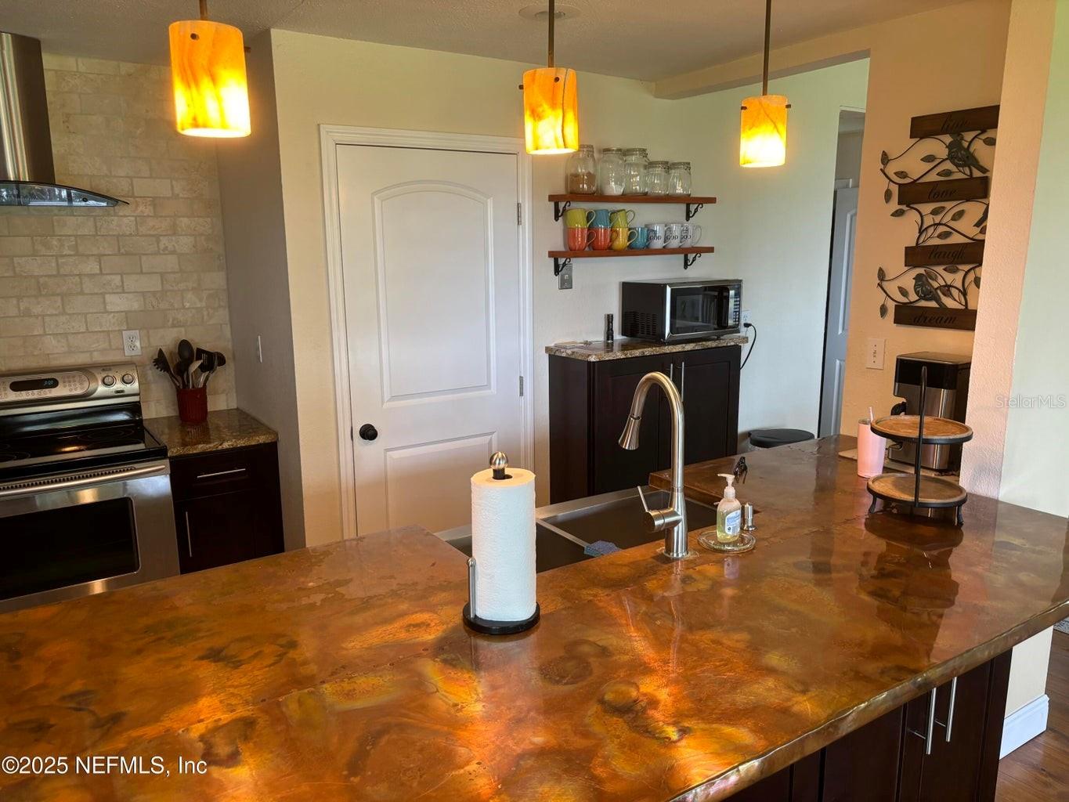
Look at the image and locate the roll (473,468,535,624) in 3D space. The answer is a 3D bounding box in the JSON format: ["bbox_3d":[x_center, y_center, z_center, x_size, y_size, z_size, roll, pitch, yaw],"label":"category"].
[{"bbox_3d":[-0.062,0.292,1.651,0.131,0.283,0.131,0,12,0],"label":"roll"}]

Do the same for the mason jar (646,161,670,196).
[{"bbox_3d":[0.583,-1.046,3.800,0.107,0.162,0.107,0,12,0],"label":"mason jar"}]

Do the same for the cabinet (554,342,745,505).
[{"bbox_3d":[0.547,0.328,3.956,0.936,1.172,0.317,-8,14,-33],"label":"cabinet"}]

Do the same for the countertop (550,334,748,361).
[{"bbox_3d":[0.552,-0.266,3.811,0.968,0.030,0.335,-8,14,-32],"label":"countertop"}]

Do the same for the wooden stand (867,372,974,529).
[{"bbox_3d":[1.075,0.112,2.235,0.262,0.420,0.262,-8,14,-32],"label":"wooden stand"}]

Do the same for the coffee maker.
[{"bbox_3d":[1.354,0.032,2.697,0.190,0.353,0.215,-8,14,-32],"label":"coffee maker"}]

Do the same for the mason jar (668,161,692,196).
[{"bbox_3d":[0.699,-1.062,3.877,0.108,0.162,0.108,0,12,0],"label":"mason jar"}]

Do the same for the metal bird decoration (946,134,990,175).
[{"bbox_3d":[1.411,-0.809,2.618,0.040,0.135,0.150,-8,14,-33],"label":"metal bird decoration"}]

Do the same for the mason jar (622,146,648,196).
[{"bbox_3d":[0.464,-1.050,3.698,0.117,0.214,0.117,0,12,0],"label":"mason jar"}]

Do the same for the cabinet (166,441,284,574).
[{"bbox_3d":[-1.378,0.577,3.498,0.408,0.875,0.610,-8,14,-32],"label":"cabinet"}]

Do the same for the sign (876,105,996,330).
[{"bbox_3d":[1.373,-0.609,2.748,0.035,0.716,0.463,-8,14,-32],"label":"sign"}]

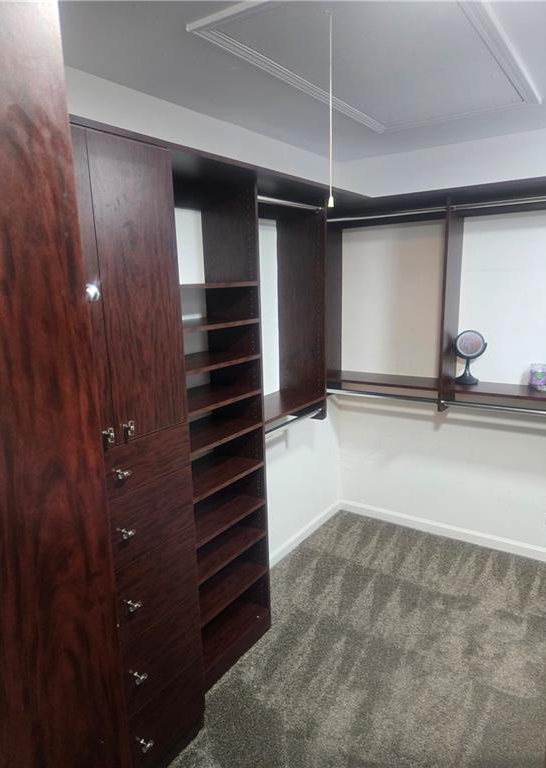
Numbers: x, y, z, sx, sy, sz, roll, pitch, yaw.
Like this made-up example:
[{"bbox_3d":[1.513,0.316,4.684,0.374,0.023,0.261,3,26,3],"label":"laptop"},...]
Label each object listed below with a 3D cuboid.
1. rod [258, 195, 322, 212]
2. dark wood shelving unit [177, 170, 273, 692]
[{"bbox_3d":[0.071,-0.859,2.422,0.025,0.027,0.602,6,14,33],"label":"rod"},{"bbox_3d":[-0.327,0.219,2.196,0.305,2.156,0.595,6,14,33],"label":"dark wood shelving unit"}]

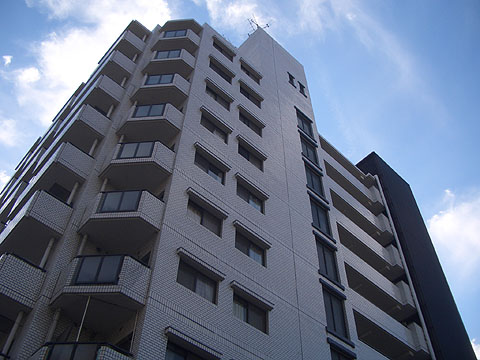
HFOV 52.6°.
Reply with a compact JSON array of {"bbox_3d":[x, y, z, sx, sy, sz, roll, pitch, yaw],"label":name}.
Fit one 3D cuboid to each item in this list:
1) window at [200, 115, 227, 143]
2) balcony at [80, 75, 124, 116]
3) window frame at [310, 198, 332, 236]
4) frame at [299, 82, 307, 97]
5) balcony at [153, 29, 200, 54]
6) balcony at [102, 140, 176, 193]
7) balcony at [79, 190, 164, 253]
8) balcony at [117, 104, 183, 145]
[{"bbox_3d":[-1.103,-2.191,20.928,1.504,1.000,0.150,37,-60,-24],"label":"window"},{"bbox_3d":[-6.213,-3.766,22.179,1.200,1.200,1.300,37,-60,-24],"label":"balcony"},{"bbox_3d":[3.818,1.807,23.327,1.380,1.880,0.180,37,-60,-25],"label":"window frame"},{"bbox_3d":[4.427,-6.327,34.187,0.620,1.350,0.150,37,-60,-24],"label":"frame"},{"bbox_3d":[-3.435,-7.399,26.412,2.500,1.200,1.200,-1,-52,2],"label":"balcony"},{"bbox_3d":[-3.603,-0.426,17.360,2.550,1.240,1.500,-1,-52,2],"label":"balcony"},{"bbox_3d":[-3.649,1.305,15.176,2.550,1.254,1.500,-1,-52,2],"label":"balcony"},{"bbox_3d":[-3.575,-2.220,19.765,2.500,1.200,1.200,-1,-52,2],"label":"balcony"}]

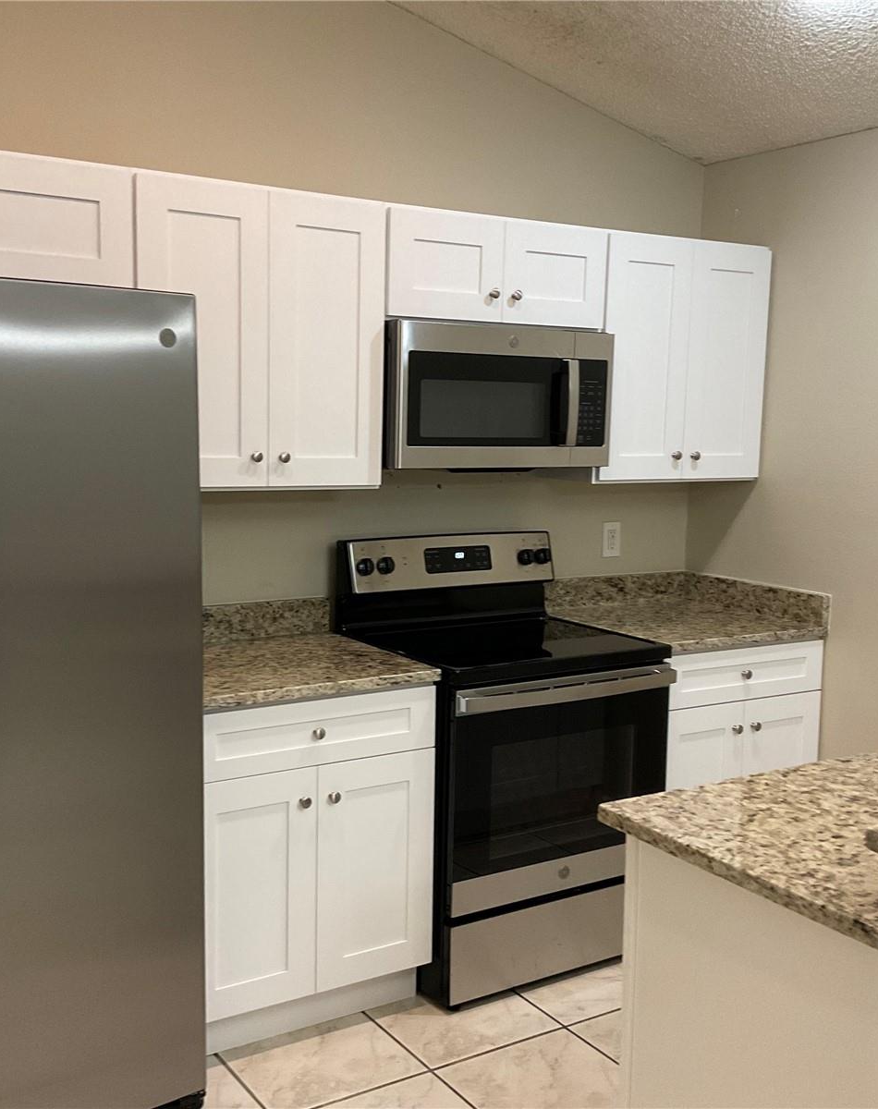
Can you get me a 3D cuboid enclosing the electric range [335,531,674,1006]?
[{"bbox_3d":[0.187,0.570,3.702,0.757,1.195,0.692,-3,8,-33],"label":"electric range"}]

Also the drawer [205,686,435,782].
[{"bbox_3d":[-0.429,0.417,3.278,0.691,0.164,0.505,-3,8,-33],"label":"drawer"}]

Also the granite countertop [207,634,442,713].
[{"bbox_3d":[-0.453,0.298,3.302,0.685,0.034,0.644,-3,8,-33],"label":"granite countertop"}]

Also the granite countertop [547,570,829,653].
[{"bbox_3d":[0.790,0.178,4.095,0.690,0.138,0.649,-3,8,-33],"label":"granite countertop"}]

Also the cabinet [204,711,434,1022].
[{"bbox_3d":[-0.468,0.728,3.365,0.695,0.841,0.615,-3,8,-33],"label":"cabinet"}]

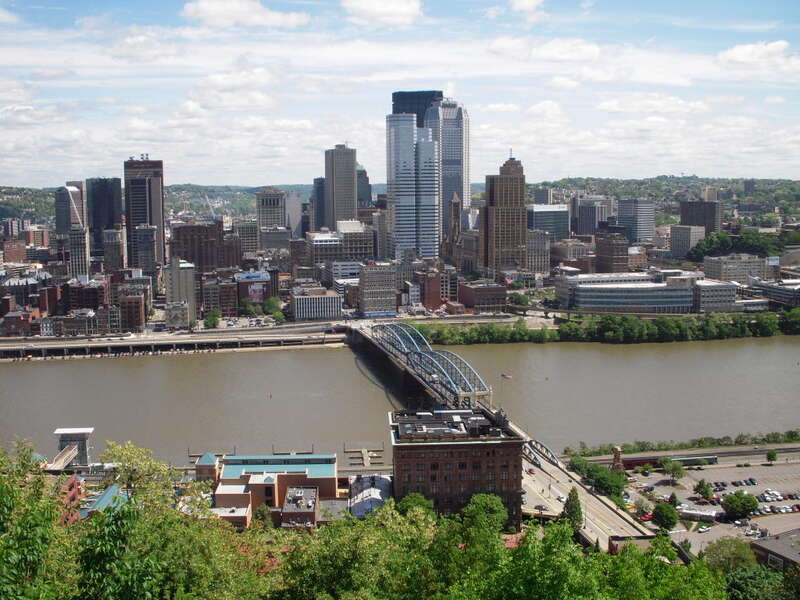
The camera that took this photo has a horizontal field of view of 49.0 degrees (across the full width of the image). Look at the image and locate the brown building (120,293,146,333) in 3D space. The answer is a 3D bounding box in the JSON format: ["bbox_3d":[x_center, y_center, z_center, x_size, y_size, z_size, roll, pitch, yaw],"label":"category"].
[{"bbox_3d":[-222.890,10.340,732.520,17.030,28.490,32.000,-2,8,-13],"label":"brown building"}]

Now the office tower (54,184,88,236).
[{"bbox_3d":[-467.170,-105.250,1258.410,32.000,129.500,32.000,2,8,19],"label":"office tower"}]

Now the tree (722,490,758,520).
[{"bbox_3d":[118.680,70.580,307.070,11.800,9.500,11.800,-1,8,0],"label":"tree"}]

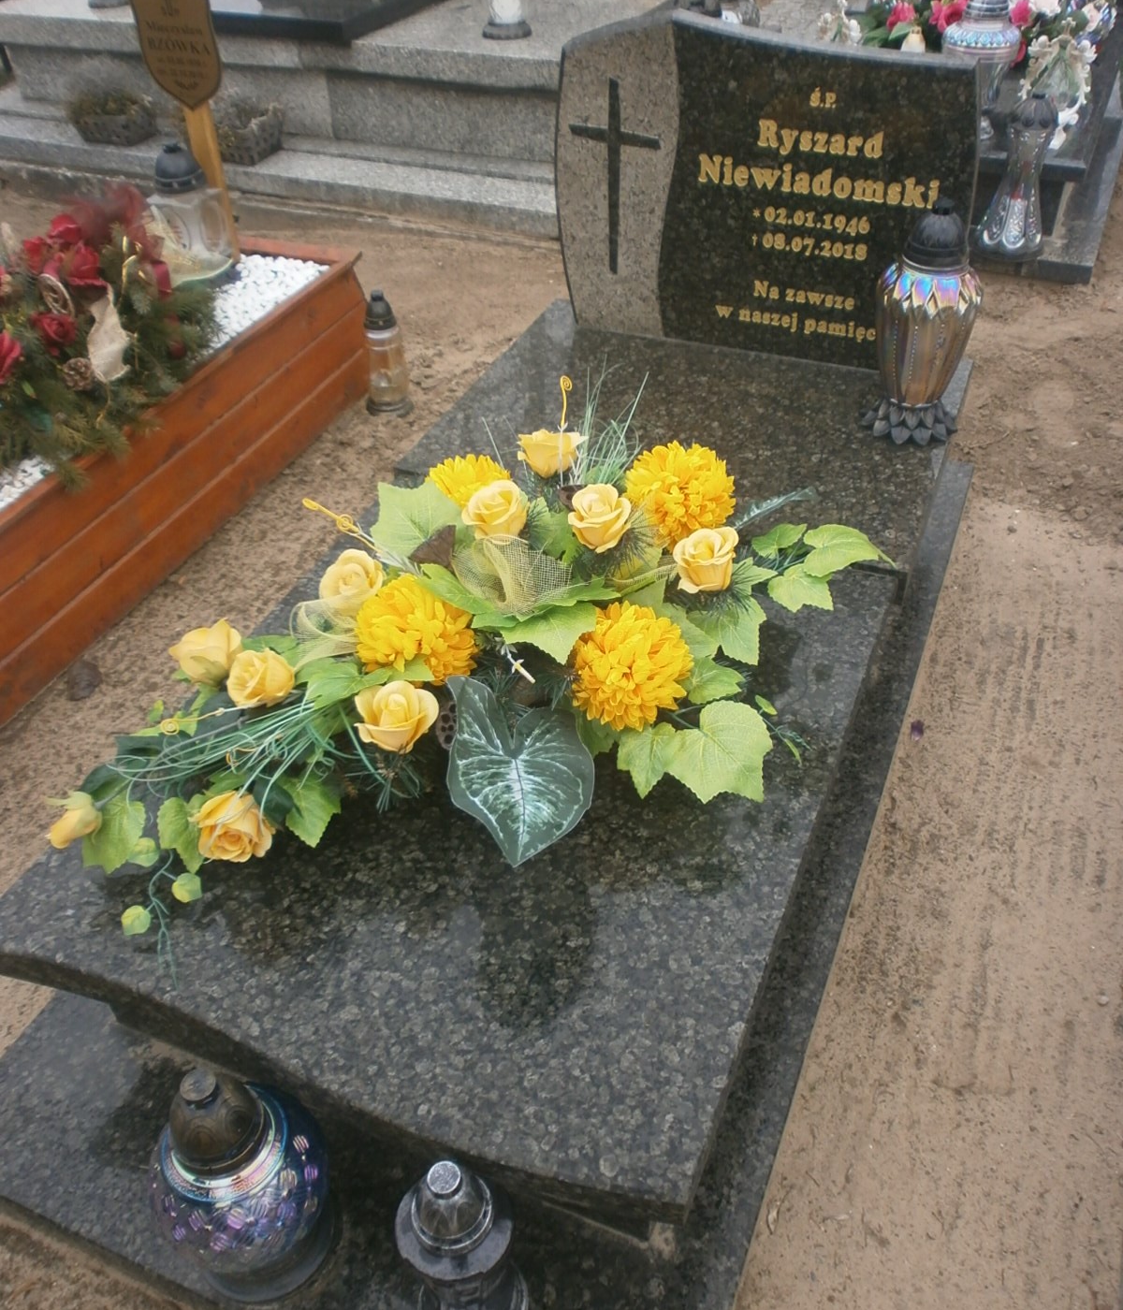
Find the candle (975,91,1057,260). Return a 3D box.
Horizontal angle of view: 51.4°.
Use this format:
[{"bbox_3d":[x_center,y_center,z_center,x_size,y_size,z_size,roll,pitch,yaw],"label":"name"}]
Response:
[{"bbox_3d":[1.257,-1.310,3.166,0.200,0.395,0.200,14,43,18],"label":"candle"}]

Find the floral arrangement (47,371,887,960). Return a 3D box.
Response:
[{"bbox_3d":[-0.081,-0.046,1.470,1.040,0.280,0.630,-11,42,-10],"label":"floral arrangement"}]

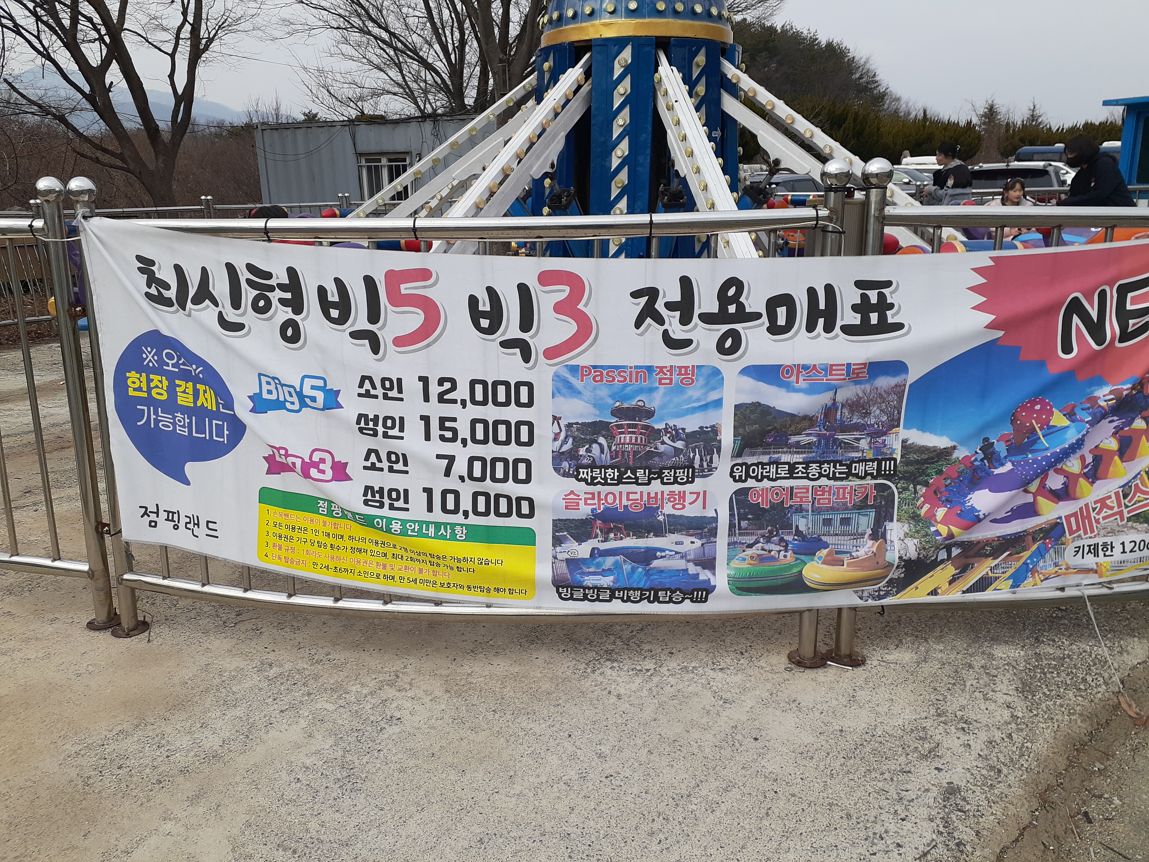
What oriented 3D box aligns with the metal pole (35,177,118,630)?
[{"bbox_3d":[-1.478,-0.055,2.673,0.100,1.356,0.100,-2,14,-12],"label":"metal pole"}]

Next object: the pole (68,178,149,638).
[{"bbox_3d":[-1.359,-0.037,2.611,0.100,1.351,0.100,-2,14,-12],"label":"pole"}]

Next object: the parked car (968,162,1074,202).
[{"bbox_3d":[9.238,-4.843,19.616,1.880,1.720,4.750,4,14,18],"label":"parked car"}]

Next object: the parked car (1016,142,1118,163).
[{"bbox_3d":[17.233,-7.787,28.569,5.800,2.400,2.000,0,13,2],"label":"parked car"}]

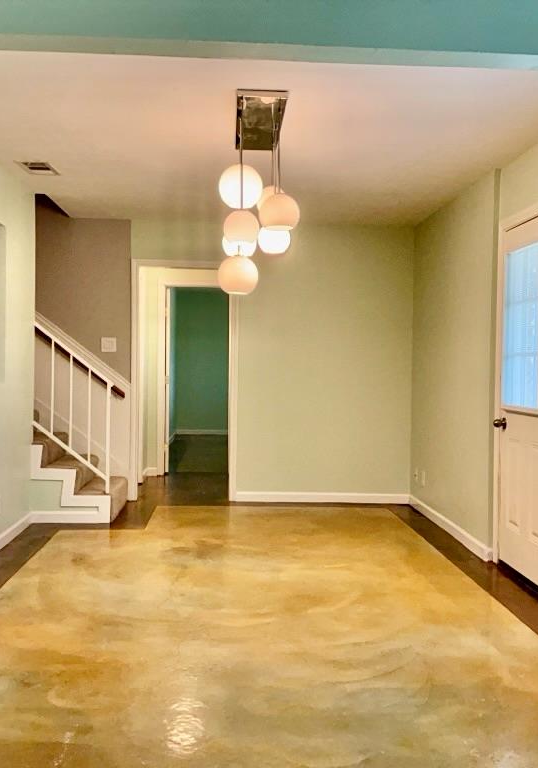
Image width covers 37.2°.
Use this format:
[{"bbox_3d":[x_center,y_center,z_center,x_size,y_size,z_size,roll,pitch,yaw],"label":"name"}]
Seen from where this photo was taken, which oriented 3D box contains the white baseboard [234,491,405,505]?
[{"bbox_3d":[0.468,0.992,6.967,1.537,0.096,0.016,1,2,-3],"label":"white baseboard"}]

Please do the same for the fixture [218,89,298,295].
[{"bbox_3d":[-0.063,-0.890,4.040,0.385,0.890,0.980,1,2,-3],"label":"fixture"}]

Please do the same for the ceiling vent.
[{"bbox_3d":[-1.482,-1.376,5.131,0.205,0.020,0.365,1,2,-3],"label":"ceiling vent"}]

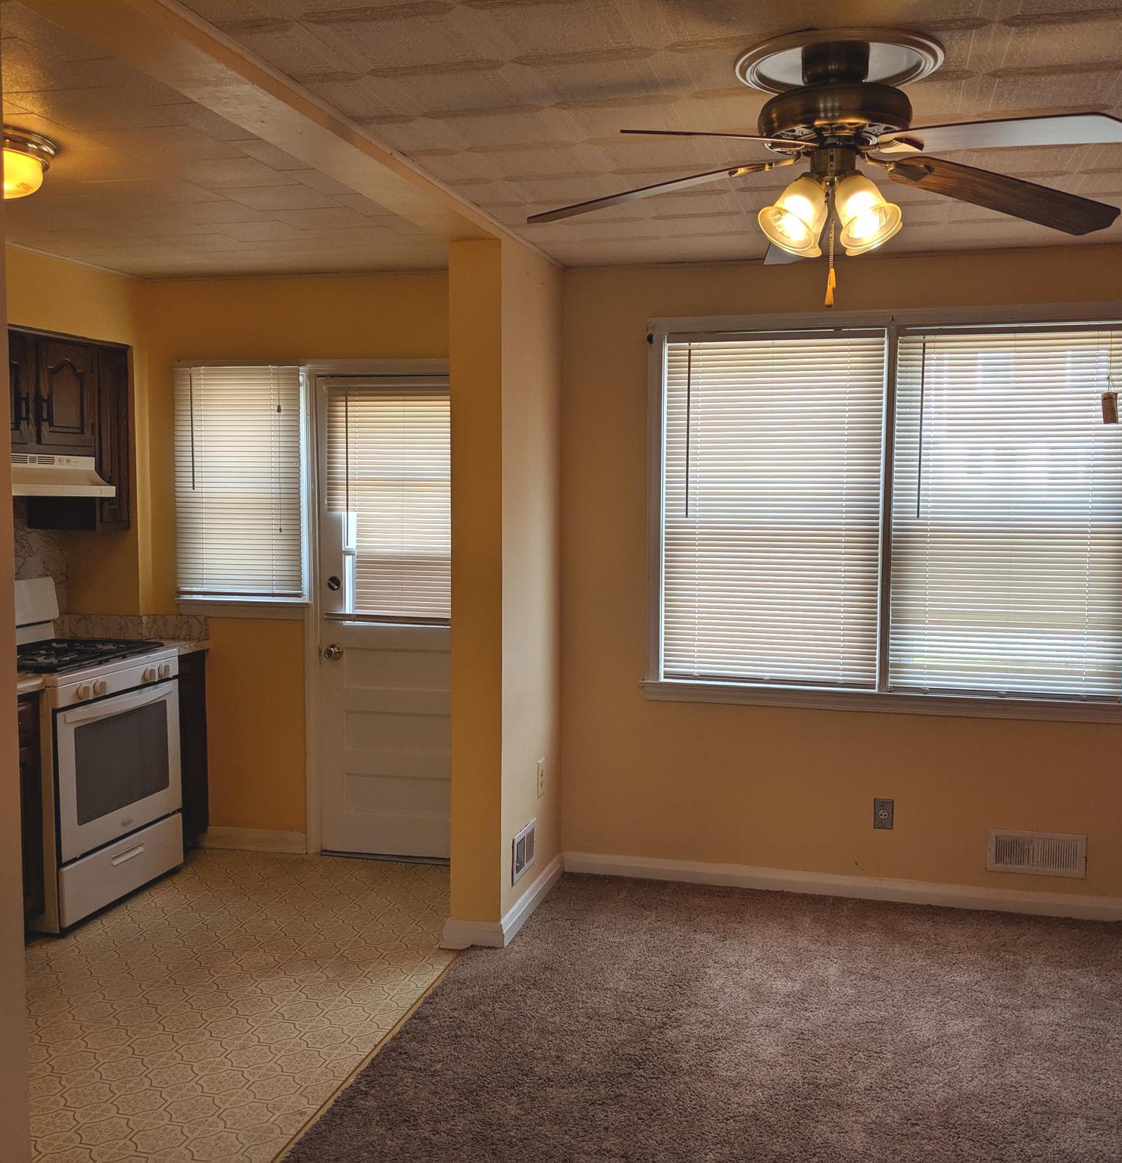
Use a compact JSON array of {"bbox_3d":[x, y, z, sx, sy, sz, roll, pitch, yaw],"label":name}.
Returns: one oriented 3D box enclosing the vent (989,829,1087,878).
[{"bbox_3d":[1.764,1.011,4.487,0.348,0.164,0.022,1,5,15],"label":"vent"}]

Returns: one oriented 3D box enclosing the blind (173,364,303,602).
[{"bbox_3d":[-1.371,-0.397,5.202,0.634,1.107,0.080,1,5,15],"label":"blind"}]

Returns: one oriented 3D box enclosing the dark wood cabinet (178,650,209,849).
[{"bbox_3d":[-1.897,0.739,5.266,0.615,0.872,0.325,1,5,15],"label":"dark wood cabinet"}]

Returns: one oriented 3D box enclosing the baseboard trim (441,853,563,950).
[{"bbox_3d":[-0.190,1.186,4.582,0.225,0.097,0.855,1,5,15],"label":"baseboard trim"}]

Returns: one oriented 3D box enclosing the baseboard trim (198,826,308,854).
[{"bbox_3d":[-1.337,1.133,5.322,0.490,0.092,0.020,1,5,15],"label":"baseboard trim"}]

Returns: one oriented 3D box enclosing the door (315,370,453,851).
[{"bbox_3d":[-0.635,0.160,5.062,0.820,2.045,0.048,1,5,15],"label":"door"}]

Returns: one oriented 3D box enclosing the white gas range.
[{"bbox_3d":[-1.984,0.619,4.705,0.725,1.204,0.765,1,5,15],"label":"white gas range"}]

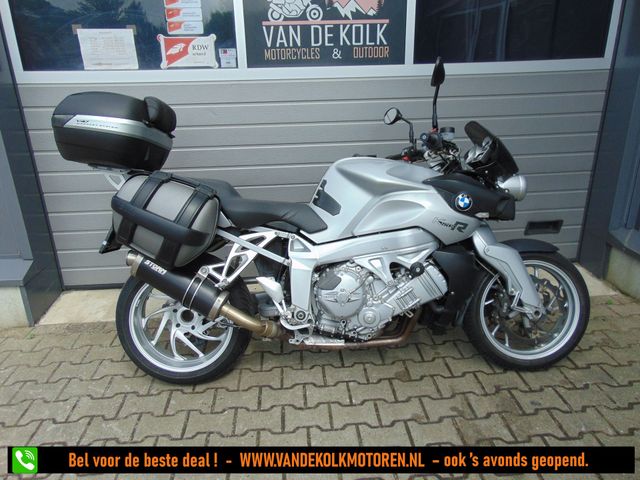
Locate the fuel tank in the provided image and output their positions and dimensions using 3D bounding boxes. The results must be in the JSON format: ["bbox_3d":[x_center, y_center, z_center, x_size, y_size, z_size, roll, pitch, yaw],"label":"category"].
[{"bbox_3d":[0.289,-0.191,2.110,0.740,0.360,0.440,2,5,-2],"label":"fuel tank"}]

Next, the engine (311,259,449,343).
[{"bbox_3d":[0.247,0.229,2.143,0.600,0.380,0.430,-2,5,-1],"label":"engine"}]

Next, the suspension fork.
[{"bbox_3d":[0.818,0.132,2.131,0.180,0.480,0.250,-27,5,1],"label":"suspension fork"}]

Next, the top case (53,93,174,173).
[{"bbox_3d":[-0.896,-0.474,2.070,0.460,0.315,0.560,6,4,-2],"label":"top case"}]

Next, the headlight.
[{"bbox_3d":[0.866,-0.239,2.102,0.135,0.130,0.180,-2,5,-1],"label":"headlight"}]

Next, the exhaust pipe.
[{"bbox_3d":[-0.473,0.224,1.932,0.670,0.155,0.150,29,3,-4],"label":"exhaust pipe"}]

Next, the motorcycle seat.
[{"bbox_3d":[-0.295,-0.162,2.096,0.680,0.240,0.300,4,5,-2],"label":"motorcycle seat"}]

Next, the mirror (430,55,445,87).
[{"bbox_3d":[0.439,-0.631,1.731,0.050,0.100,0.125,7,7,14],"label":"mirror"}]

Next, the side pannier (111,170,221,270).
[{"bbox_3d":[-0.603,-0.079,1.828,0.400,0.350,0.240,18,4,-3],"label":"side pannier"}]

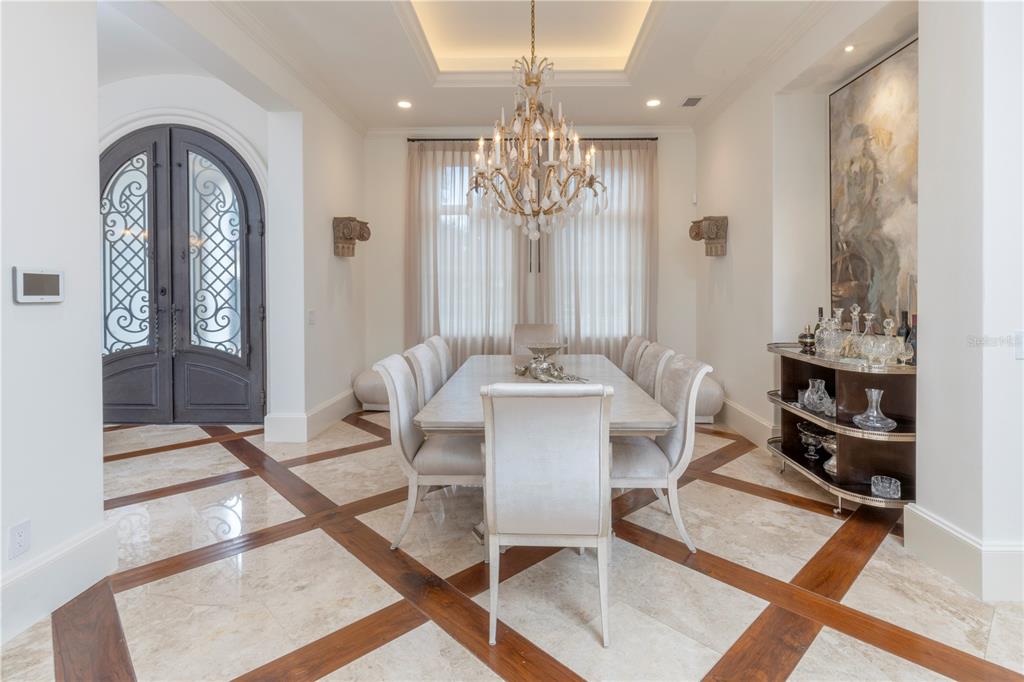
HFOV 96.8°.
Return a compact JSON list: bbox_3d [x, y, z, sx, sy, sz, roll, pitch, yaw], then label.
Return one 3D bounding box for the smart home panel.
[{"bbox_3d":[-1.940,-0.226,1.870,0.024,0.136,0.180,0,5,2],"label":"smart home panel"}]

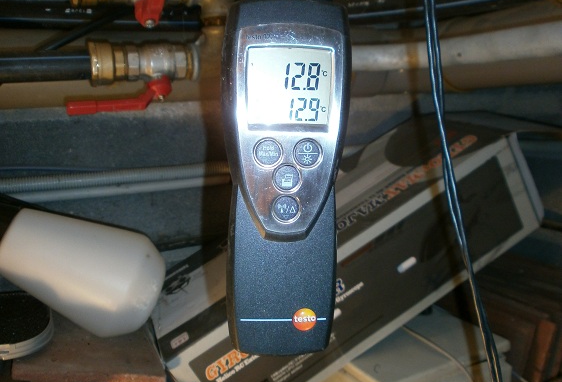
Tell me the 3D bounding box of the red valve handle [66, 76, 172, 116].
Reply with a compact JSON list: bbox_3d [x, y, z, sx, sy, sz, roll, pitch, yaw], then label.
[{"bbox_3d":[-0.185,-0.111,0.680,0.118,0.045,0.026,-6,14,-24],"label":"red valve handle"}]

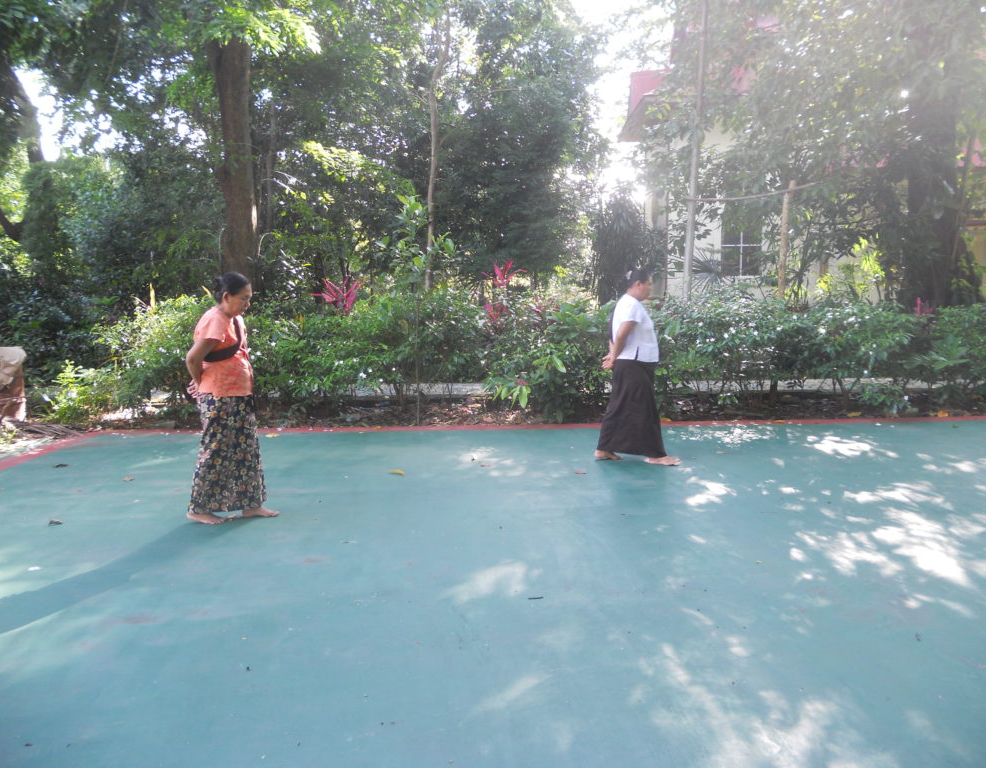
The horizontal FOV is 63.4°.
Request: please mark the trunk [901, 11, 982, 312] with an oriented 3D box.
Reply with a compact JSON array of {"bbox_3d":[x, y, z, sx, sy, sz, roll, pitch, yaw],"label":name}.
[{"bbox_3d":[6.934,-3.221,12.376,0.991,4.840,0.800,-1,9,-2],"label":"trunk"}]

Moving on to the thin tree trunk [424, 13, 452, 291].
[{"bbox_3d":[-0.767,-2.862,11.032,0.348,4.282,0.250,-1,9,-2],"label":"thin tree trunk"}]

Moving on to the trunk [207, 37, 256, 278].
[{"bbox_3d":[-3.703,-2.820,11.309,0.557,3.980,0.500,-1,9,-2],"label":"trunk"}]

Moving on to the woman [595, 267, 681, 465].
[{"bbox_3d":[1.127,-0.135,6.194,0.610,1.522,0.470,-1,9,-2],"label":"woman"}]

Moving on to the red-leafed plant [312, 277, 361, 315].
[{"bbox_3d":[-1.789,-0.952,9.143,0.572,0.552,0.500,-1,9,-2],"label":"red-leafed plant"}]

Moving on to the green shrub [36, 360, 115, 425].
[{"bbox_3d":[-4.182,0.081,8.000,0.737,0.638,0.650,-1,9,-2],"label":"green shrub"}]

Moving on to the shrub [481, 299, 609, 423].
[{"bbox_3d":[0.573,-0.304,8.392,1.303,1.184,1.000,-1,9,-2],"label":"shrub"}]

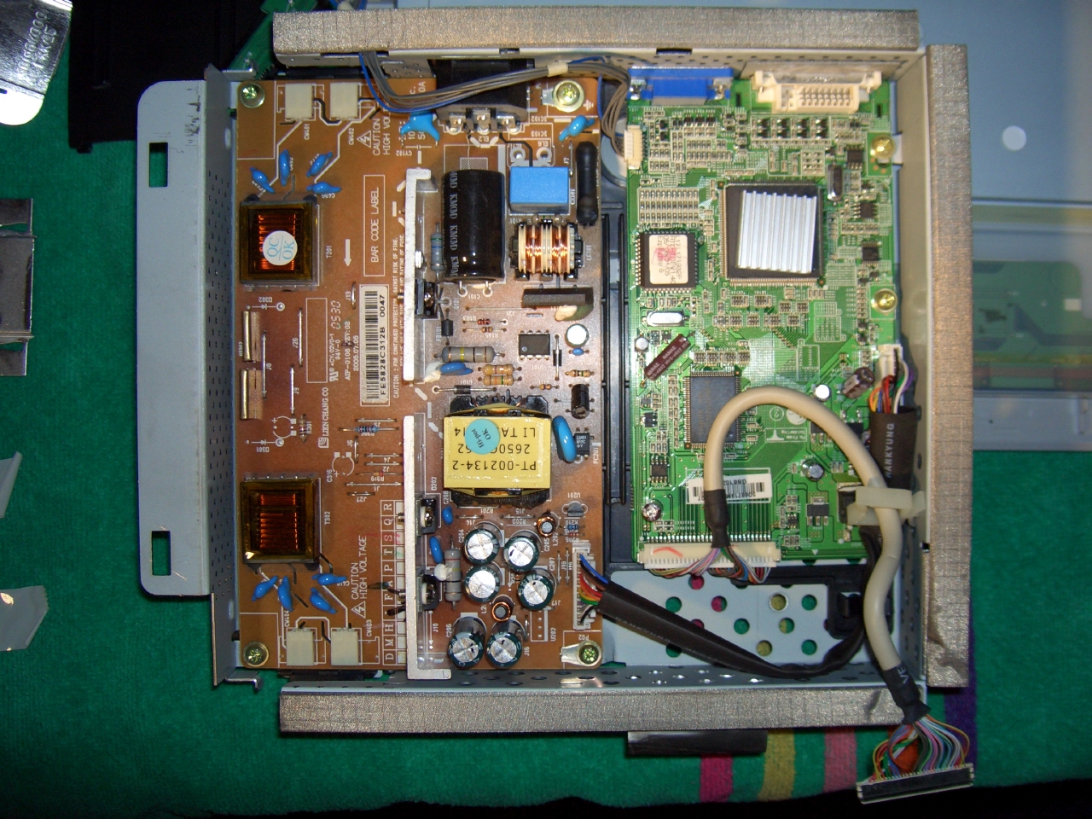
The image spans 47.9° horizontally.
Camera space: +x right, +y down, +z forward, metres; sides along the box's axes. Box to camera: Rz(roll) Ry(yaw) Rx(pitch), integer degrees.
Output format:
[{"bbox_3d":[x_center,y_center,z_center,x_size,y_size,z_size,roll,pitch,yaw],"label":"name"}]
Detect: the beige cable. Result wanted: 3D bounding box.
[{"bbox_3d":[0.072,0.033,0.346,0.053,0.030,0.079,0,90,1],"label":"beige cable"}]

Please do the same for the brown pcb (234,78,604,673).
[{"bbox_3d":[-0.038,-0.011,0.360,0.111,0.028,0.178,0,90,1],"label":"brown pcb"}]

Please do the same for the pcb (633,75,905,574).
[{"bbox_3d":[0.065,-0.027,0.364,0.082,0.015,0.146,0,90,1],"label":"pcb"}]

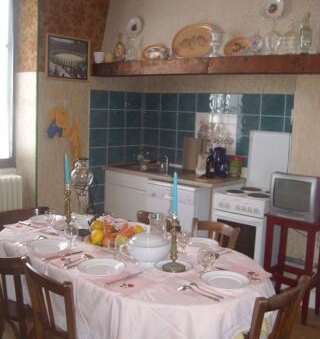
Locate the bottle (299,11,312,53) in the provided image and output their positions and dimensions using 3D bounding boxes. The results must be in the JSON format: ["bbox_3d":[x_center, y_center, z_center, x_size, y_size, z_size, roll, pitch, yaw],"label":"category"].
[{"bbox_3d":[0.986,-0.917,2.904,0.078,0.289,0.078,9,11,41],"label":"bottle"}]

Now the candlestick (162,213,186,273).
[{"bbox_3d":[0.083,0.383,2.308,0.127,0.310,0.127,2,8,0],"label":"candlestick"}]

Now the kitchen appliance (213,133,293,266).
[{"bbox_3d":[0.873,0.365,4.030,0.495,1.408,0.585,8,10,37],"label":"kitchen appliance"}]

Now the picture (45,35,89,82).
[{"bbox_3d":[-0.915,-1.118,4.358,0.505,0.438,0.025,-5,11,-43],"label":"picture"}]

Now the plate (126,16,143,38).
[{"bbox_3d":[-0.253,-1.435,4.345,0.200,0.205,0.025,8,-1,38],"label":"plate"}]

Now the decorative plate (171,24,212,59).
[{"bbox_3d":[0.278,-1.056,3.564,0.450,0.300,0.035,9,0,41],"label":"decorative plate"}]

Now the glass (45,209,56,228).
[{"bbox_3d":[-0.699,0.312,2.780,0.076,0.120,0.076,2,8,0],"label":"glass"}]

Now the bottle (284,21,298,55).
[{"bbox_3d":[0.997,-0.994,3.279,0.095,0.261,0.095,8,10,38],"label":"bottle"}]

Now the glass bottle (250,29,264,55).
[{"bbox_3d":[0.711,-0.916,3.151,0.090,0.177,0.080,9,11,41],"label":"glass bottle"}]

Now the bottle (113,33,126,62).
[{"bbox_3d":[-0.399,-1.230,4.368,0.115,0.296,0.090,8,10,38],"label":"bottle"}]

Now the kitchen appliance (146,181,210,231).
[{"bbox_3d":[0.272,0.528,4.259,0.595,0.840,0.590,9,11,41],"label":"kitchen appliance"}]

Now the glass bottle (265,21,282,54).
[{"bbox_3d":[0.805,-0.930,3.065,0.115,0.241,0.105,9,11,41],"label":"glass bottle"}]

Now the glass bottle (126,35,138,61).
[{"bbox_3d":[-0.265,-1.186,4.265,0.100,0.247,0.100,8,10,38],"label":"glass bottle"}]

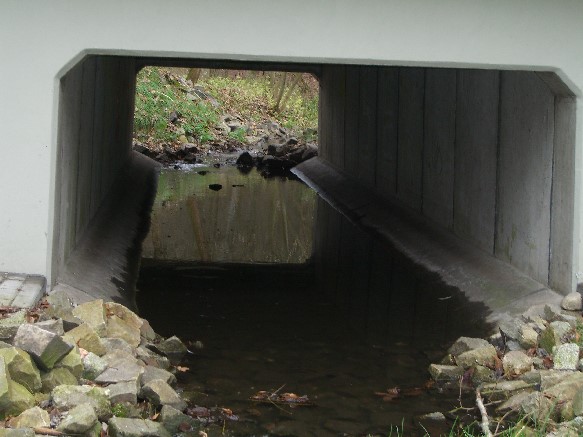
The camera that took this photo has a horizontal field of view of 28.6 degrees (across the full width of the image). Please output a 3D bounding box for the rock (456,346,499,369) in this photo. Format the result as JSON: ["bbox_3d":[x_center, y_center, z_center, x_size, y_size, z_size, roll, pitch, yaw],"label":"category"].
[{"bbox_3d":[1.248,0.931,7.722,0.290,0.160,0.220,1,7,0],"label":"rock"}]

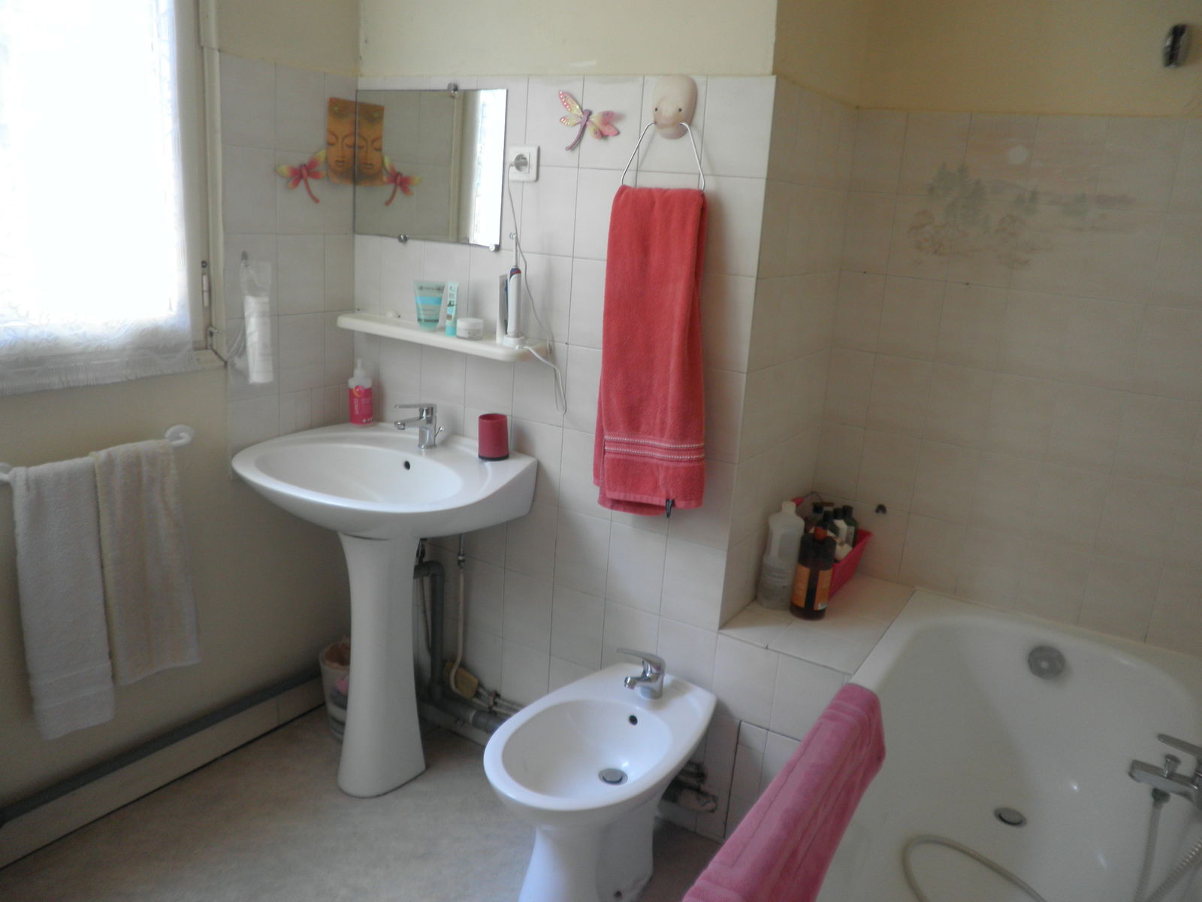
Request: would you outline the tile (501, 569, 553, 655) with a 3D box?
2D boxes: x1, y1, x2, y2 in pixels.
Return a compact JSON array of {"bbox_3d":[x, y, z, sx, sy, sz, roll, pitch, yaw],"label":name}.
[{"bbox_3d":[-0.187,0.414,2.342,0.149,0.200,0.010,12,17,29],"label":"tile"}]

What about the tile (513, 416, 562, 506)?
[{"bbox_3d":[-0.158,0.026,2.232,0.149,0.201,0.010,13,18,28],"label":"tile"}]

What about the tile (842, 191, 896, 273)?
[{"bbox_3d":[0.679,-0.550,2.289,0.118,0.200,0.010,12,17,29],"label":"tile"}]

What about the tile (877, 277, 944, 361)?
[{"bbox_3d":[0.775,-0.331,2.256,0.150,0.200,0.010,13,18,31],"label":"tile"}]

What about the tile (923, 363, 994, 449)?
[{"bbox_3d":[0.891,-0.111,2.249,0.149,0.201,0.010,13,18,29],"label":"tile"}]

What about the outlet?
[{"bbox_3d":[-0.181,-0.669,2.105,0.081,0.081,0.018,12,17,28],"label":"outlet"}]

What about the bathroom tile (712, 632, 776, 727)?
[{"bbox_3d":[0.330,0.530,2.081,0.150,0.200,0.010,12,17,28],"label":"bathroom tile"}]

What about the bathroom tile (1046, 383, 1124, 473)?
[{"bbox_3d":[1.137,-0.054,2.113,0.149,0.201,0.010,13,18,29],"label":"bathroom tile"}]

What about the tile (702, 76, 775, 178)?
[{"bbox_3d":[0.276,-0.651,1.811,0.149,0.194,0.010,12,17,29],"label":"tile"}]

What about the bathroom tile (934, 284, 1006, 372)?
[{"bbox_3d":[0.930,-0.312,2.264,0.148,0.201,0.010,12,17,28],"label":"bathroom tile"}]

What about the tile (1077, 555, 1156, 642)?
[{"bbox_3d":[1.233,0.353,2.153,0.149,0.201,0.010,13,18,29],"label":"tile"}]

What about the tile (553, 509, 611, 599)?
[{"bbox_3d":[-0.043,0.247,2.215,0.150,0.200,0.010,12,17,28],"label":"tile"}]

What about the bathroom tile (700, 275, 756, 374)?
[{"bbox_3d":[0.253,-0.275,1.914,0.149,0.201,0.010,13,18,28],"label":"bathroom tile"}]

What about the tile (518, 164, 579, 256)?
[{"bbox_3d":[-0.118,-0.559,2.112,0.148,0.201,0.010,12,17,28],"label":"tile"}]

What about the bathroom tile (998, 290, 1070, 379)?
[{"bbox_3d":[1.016,-0.270,2.105,0.150,0.200,0.010,13,18,31],"label":"bathroom tile"}]

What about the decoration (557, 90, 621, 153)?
[{"bbox_3d":[-0.029,-0.729,1.997,0.153,0.130,0.025,12,17,28],"label":"decoration"}]

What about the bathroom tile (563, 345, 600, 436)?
[{"bbox_3d":[-0.017,-0.137,2.110,0.150,0.200,0.010,12,17,28],"label":"bathroom tile"}]

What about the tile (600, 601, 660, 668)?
[{"bbox_3d":[0.071,0.470,2.198,0.149,0.200,0.010,12,17,29],"label":"tile"}]

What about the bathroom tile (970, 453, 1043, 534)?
[{"bbox_3d":[1.007,0.106,2.243,0.149,0.200,0.010,12,17,29],"label":"bathroom tile"}]

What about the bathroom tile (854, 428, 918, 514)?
[{"bbox_3d":[0.753,0.052,2.372,0.149,0.201,0.010,13,18,29],"label":"bathroom tile"}]

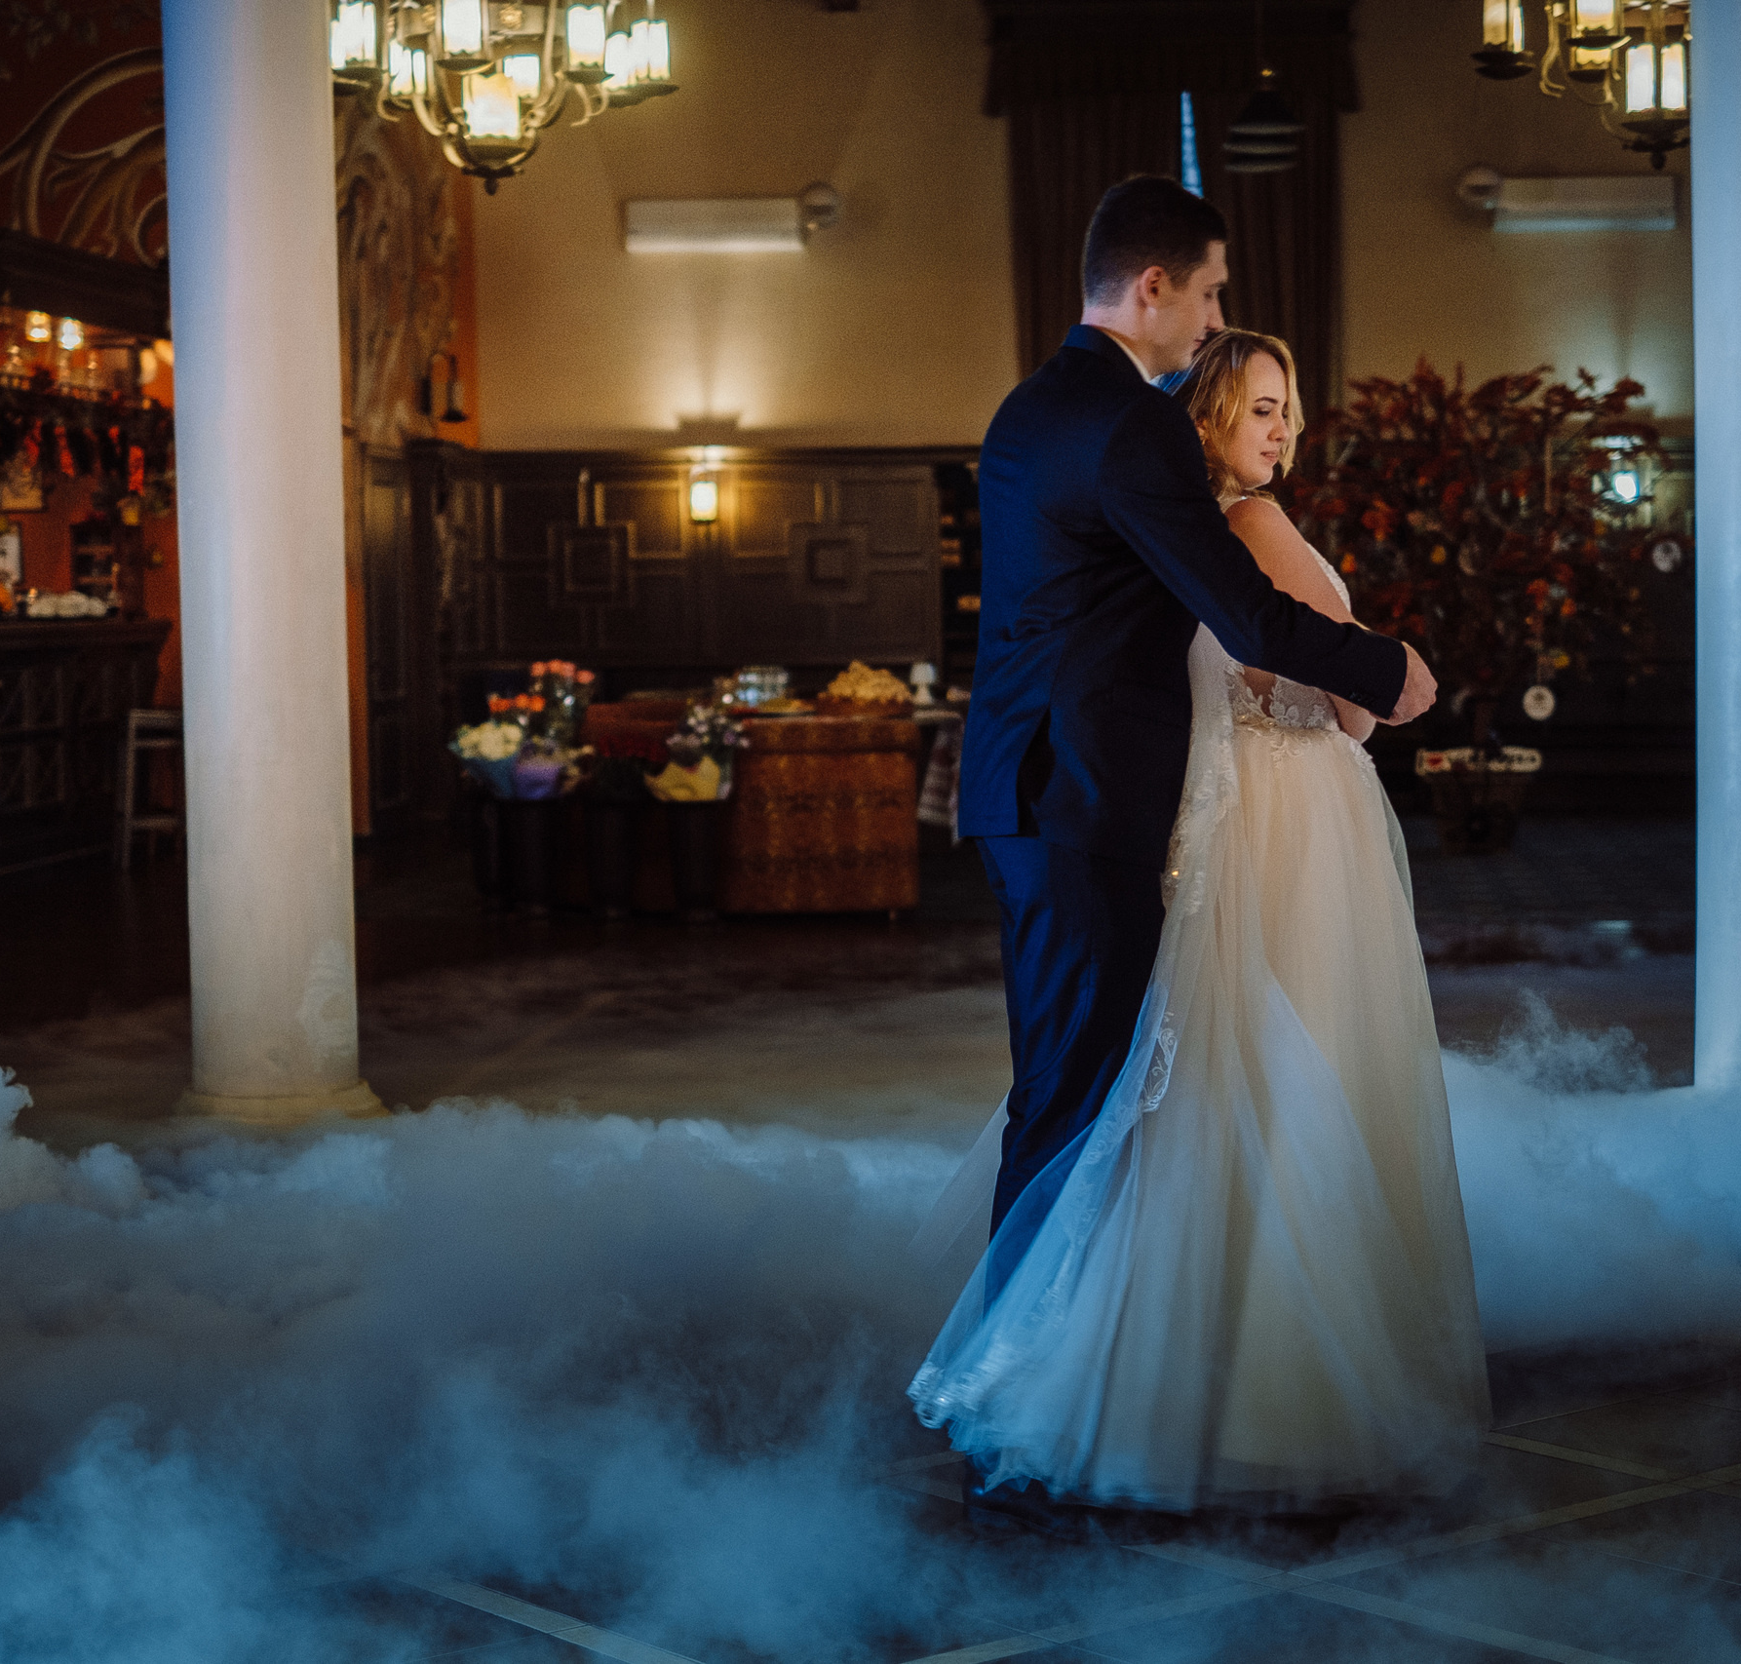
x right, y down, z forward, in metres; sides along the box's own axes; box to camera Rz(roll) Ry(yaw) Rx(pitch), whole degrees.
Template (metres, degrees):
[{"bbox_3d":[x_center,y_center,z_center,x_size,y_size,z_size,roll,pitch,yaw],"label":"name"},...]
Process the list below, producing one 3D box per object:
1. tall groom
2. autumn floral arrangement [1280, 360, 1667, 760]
[{"bbox_3d":[0.454,-0.004,5.200,0.650,1.835,0.540,-2,4,-22],"label":"tall groom"},{"bbox_3d":[2.816,-1.251,17.200,1.800,1.900,1.550,-1,4,0],"label":"autumn floral arrangement"}]

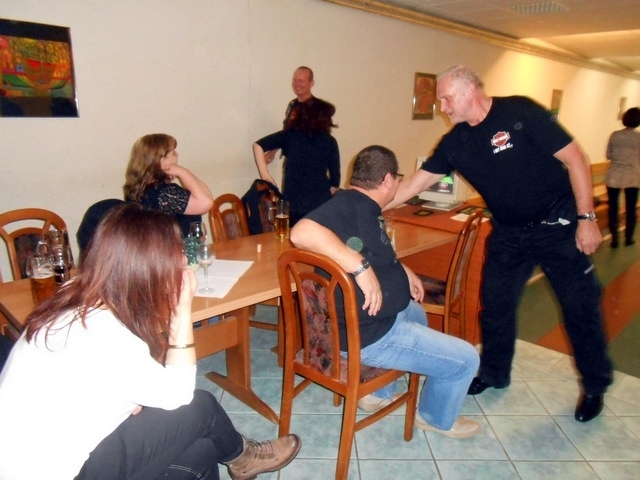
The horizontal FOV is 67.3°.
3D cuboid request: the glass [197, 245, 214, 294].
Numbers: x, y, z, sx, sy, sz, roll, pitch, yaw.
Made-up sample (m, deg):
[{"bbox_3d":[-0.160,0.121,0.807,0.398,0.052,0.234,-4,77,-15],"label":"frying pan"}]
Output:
[{"bbox_3d":[-0.451,0.118,1.934,0.070,0.190,0.070,1,14,-1],"label":"glass"}]

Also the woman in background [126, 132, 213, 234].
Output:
[{"bbox_3d":[-0.771,0.117,2.641,0.700,1.340,0.530,4,14,14],"label":"woman in background"}]

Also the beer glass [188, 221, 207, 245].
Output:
[{"bbox_3d":[-0.600,0.007,2.371,0.078,0.190,0.078,1,14,-1],"label":"beer glass"}]

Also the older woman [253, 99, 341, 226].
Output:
[{"bbox_3d":[-0.173,-0.284,3.793,0.640,1.580,0.400,1,14,2],"label":"older woman"}]

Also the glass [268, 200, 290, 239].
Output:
[{"bbox_3d":[-0.249,-0.129,2.918,0.130,0.200,0.088,1,14,-1],"label":"glass"}]

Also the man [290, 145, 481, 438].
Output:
[{"bbox_3d":[0.282,0.247,2.207,0.830,1.330,0.630,-4,15,-20],"label":"man"}]

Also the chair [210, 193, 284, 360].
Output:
[{"bbox_3d":[-0.377,0.212,3.070,0.530,0.960,0.440,9,16,30],"label":"chair"}]

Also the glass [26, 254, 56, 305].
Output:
[{"bbox_3d":[-0.998,0.158,1.738,0.115,0.190,0.092,-6,16,-27],"label":"glass"}]

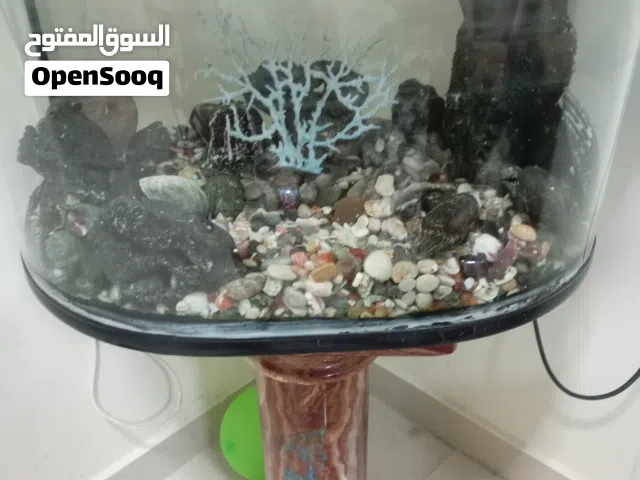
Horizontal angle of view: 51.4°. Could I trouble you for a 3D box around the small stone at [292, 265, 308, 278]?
[{"bbox_3d":[-0.020,0.033,0.694,0.016,0.014,0.015,-1,31,0],"label":"small stone"}]

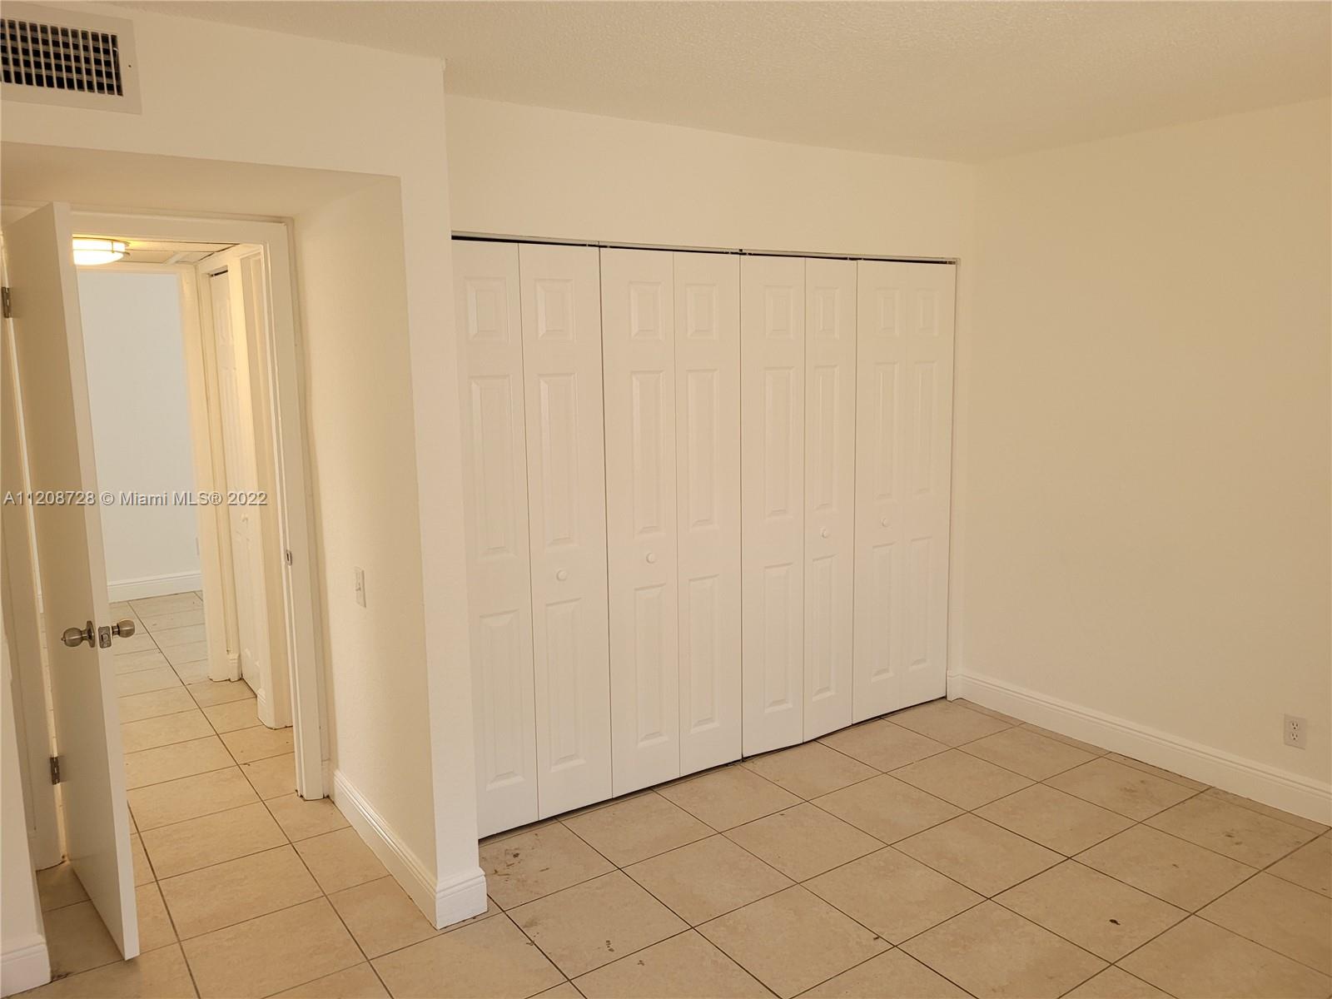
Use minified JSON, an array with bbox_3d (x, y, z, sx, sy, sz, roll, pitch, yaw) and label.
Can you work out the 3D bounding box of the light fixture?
[{"bbox_3d":[-2.149,-0.910,3.691,0.325,0.095,0.325,-6,10,-29],"label":"light fixture"}]

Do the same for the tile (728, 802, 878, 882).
[{"bbox_3d":[0.471,1.169,3.426,0.404,0.010,0.401,-7,11,-34],"label":"tile"}]

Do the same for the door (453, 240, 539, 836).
[{"bbox_3d":[-0.600,0.167,3.326,0.301,1.988,0.035,-7,11,-34],"label":"door"}]

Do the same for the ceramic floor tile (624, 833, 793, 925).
[{"bbox_3d":[0.134,1.210,3.197,0.404,0.010,0.401,-7,11,-34],"label":"ceramic floor tile"}]

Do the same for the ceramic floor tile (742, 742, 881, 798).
[{"bbox_3d":[0.578,1.078,3.977,0.406,0.010,0.401,-7,11,-34],"label":"ceramic floor tile"}]

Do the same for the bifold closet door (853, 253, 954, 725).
[{"bbox_3d":[1.047,-0.025,4.417,0.597,1.989,0.035,-7,11,-34],"label":"bifold closet door"}]

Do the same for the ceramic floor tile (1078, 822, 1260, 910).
[{"bbox_3d":[1.607,1.181,3.222,0.406,0.010,0.401,-7,11,-34],"label":"ceramic floor tile"}]

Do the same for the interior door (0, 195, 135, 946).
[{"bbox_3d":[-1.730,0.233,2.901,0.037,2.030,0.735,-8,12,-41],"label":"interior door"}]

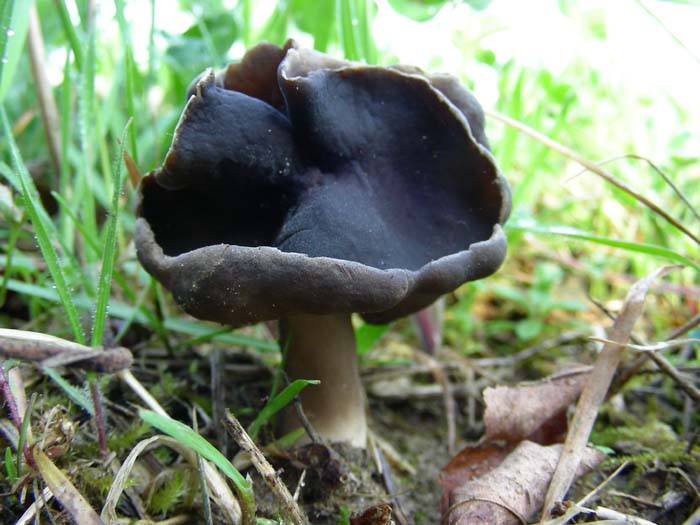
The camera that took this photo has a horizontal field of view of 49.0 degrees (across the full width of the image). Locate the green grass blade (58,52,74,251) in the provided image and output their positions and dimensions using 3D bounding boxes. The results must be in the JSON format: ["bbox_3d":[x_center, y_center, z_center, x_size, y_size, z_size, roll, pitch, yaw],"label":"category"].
[{"bbox_3d":[-0.061,-0.023,0.165,0.003,0.042,0.003,5,12,-1],"label":"green grass blade"}]

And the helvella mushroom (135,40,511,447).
[{"bbox_3d":[-0.003,-0.004,0.106,0.048,0.051,0.044,0,12,0],"label":"helvella mushroom"}]

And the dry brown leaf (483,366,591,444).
[{"bbox_3d":[0.027,0.021,0.113,0.014,0.008,0.010,0,12,0],"label":"dry brown leaf"}]

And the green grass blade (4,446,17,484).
[{"bbox_3d":[-0.043,0.026,0.097,0.001,0.005,0.001,-3,12,1],"label":"green grass blade"}]

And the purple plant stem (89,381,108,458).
[{"bbox_3d":[-0.034,0.022,0.105,0.001,0.011,0.001,-5,12,1],"label":"purple plant stem"}]

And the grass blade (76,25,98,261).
[{"bbox_3d":[-0.056,-0.025,0.165,0.003,0.049,0.003,5,12,-1],"label":"grass blade"}]

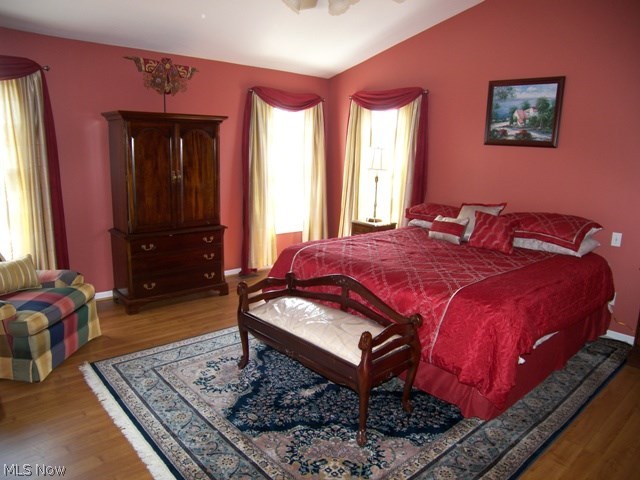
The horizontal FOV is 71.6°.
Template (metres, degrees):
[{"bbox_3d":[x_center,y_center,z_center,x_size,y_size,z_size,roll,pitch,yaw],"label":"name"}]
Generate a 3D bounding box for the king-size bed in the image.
[{"bbox_3d":[1.080,0.311,4.043,2.070,1.010,2.140,-10,17,-42],"label":"king-size bed"}]

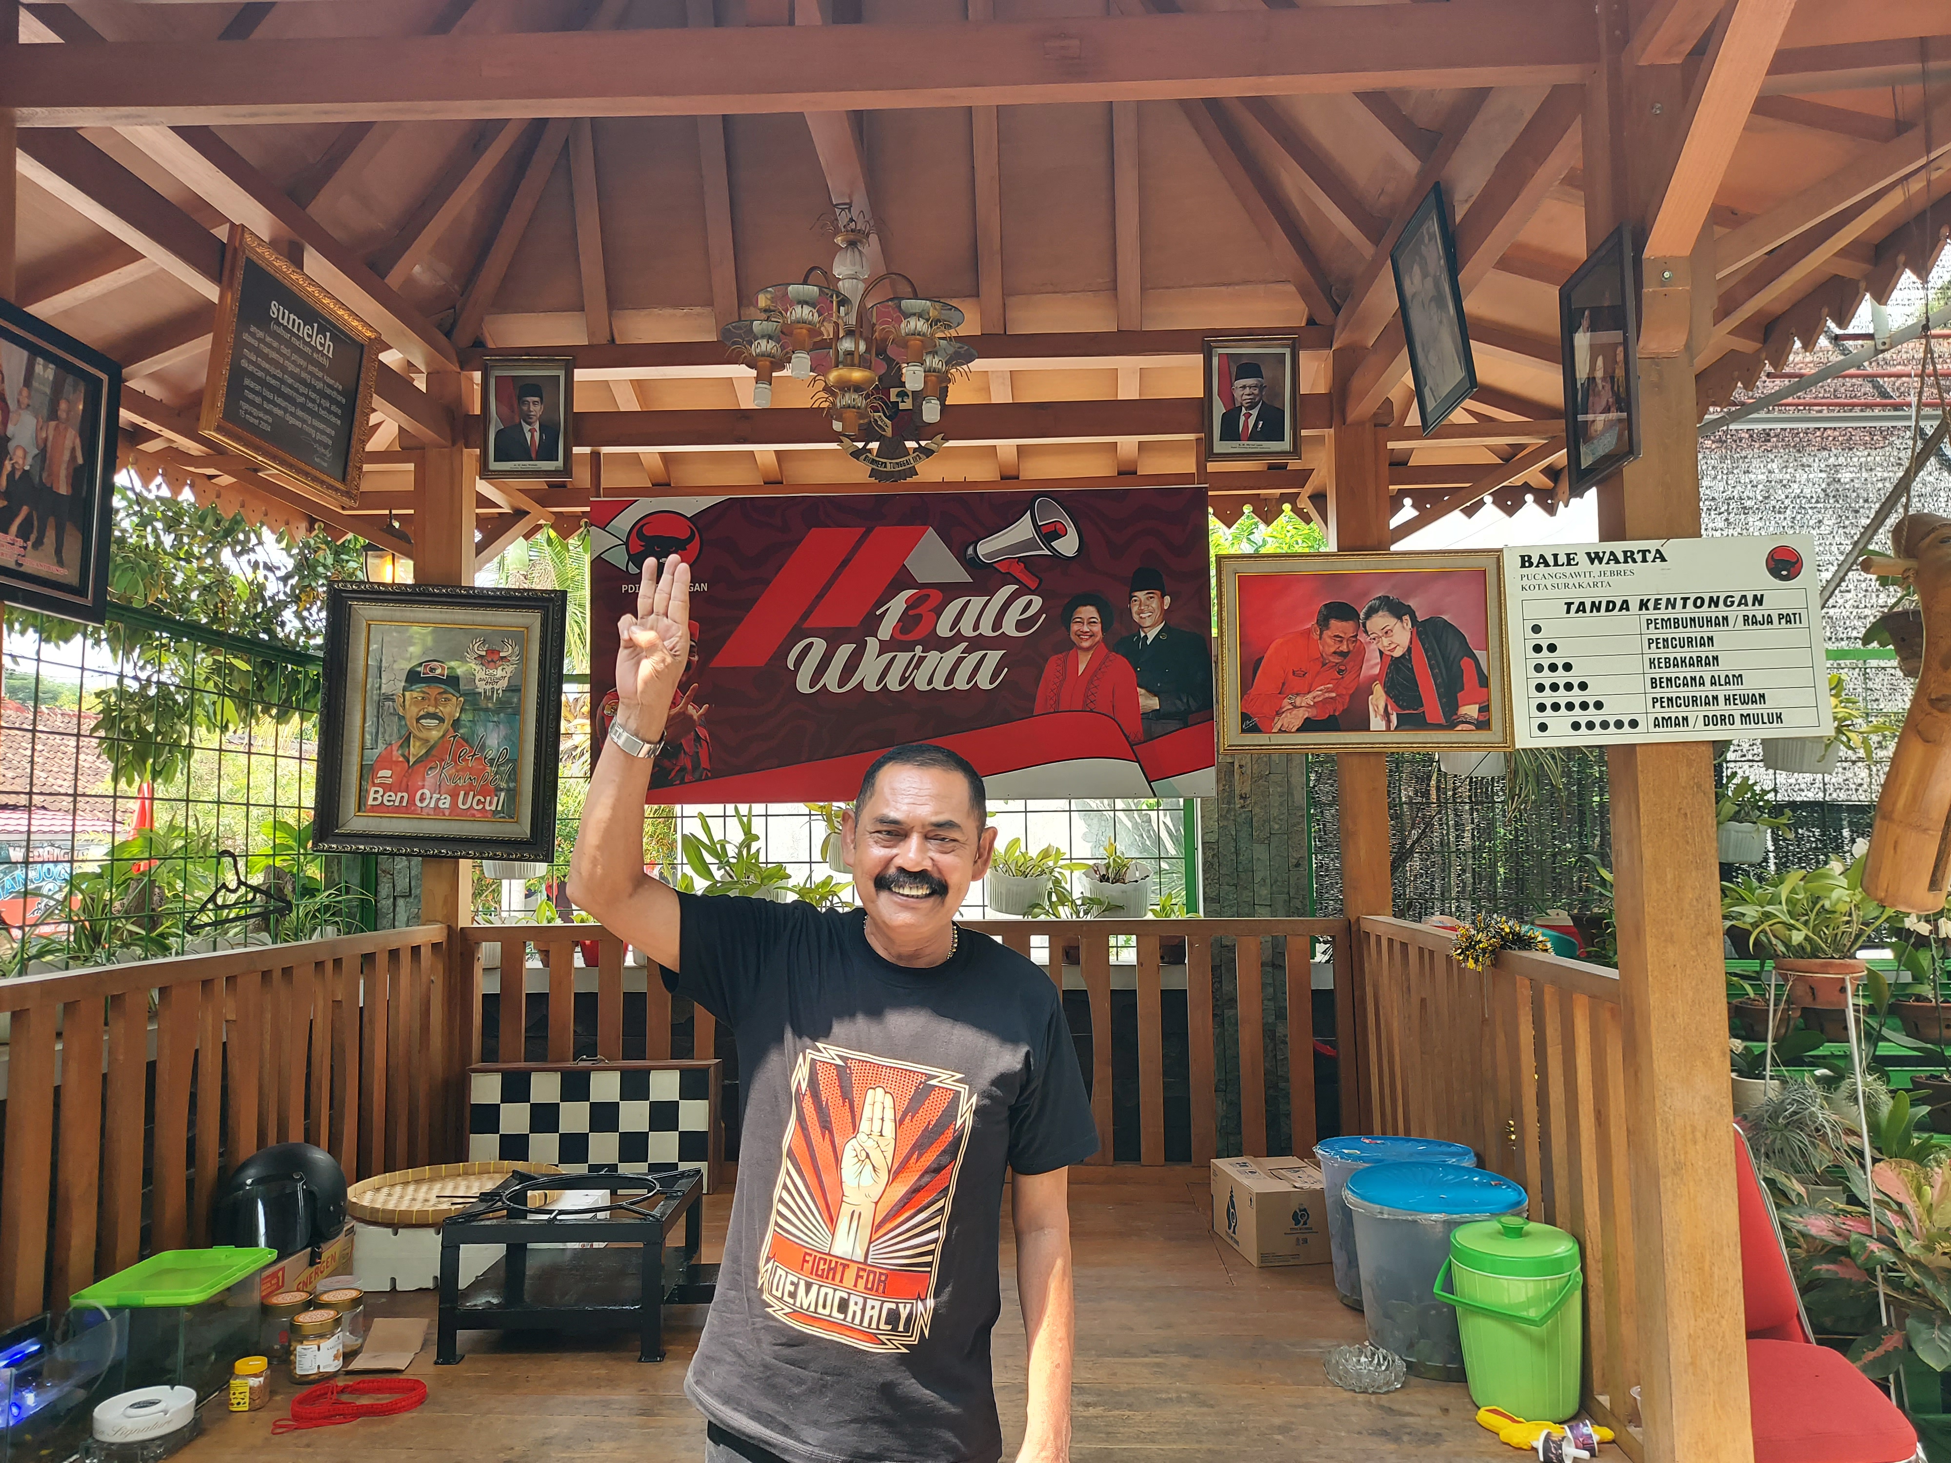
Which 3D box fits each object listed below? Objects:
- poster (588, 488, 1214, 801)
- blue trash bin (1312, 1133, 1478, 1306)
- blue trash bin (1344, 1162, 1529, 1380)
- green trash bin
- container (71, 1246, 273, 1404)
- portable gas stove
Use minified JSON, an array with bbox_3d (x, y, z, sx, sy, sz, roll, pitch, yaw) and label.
[{"bbox_3d":[-0.231,-0.263,4.318,1.910,0.953,0.025,-1,-5,2],"label":"poster"},{"bbox_3d":[0.938,1.087,3.134,0.347,0.315,0.347,-1,-5,2],"label":"blue trash bin"},{"bbox_3d":[0.901,1.053,2.754,0.350,0.320,0.350,-1,-5,2],"label":"blue trash bin"},{"bbox_3d":[0.966,1.035,2.514,0.225,0.317,0.230,-1,-5,2],"label":"green trash bin"},{"bbox_3d":[-1.492,1.124,2.647,0.235,0.220,0.300,-1,-5,2],"label":"container"},{"bbox_3d":[-0.846,1.114,2.998,0.465,0.280,0.460,-1,-5,0],"label":"portable gas stove"}]

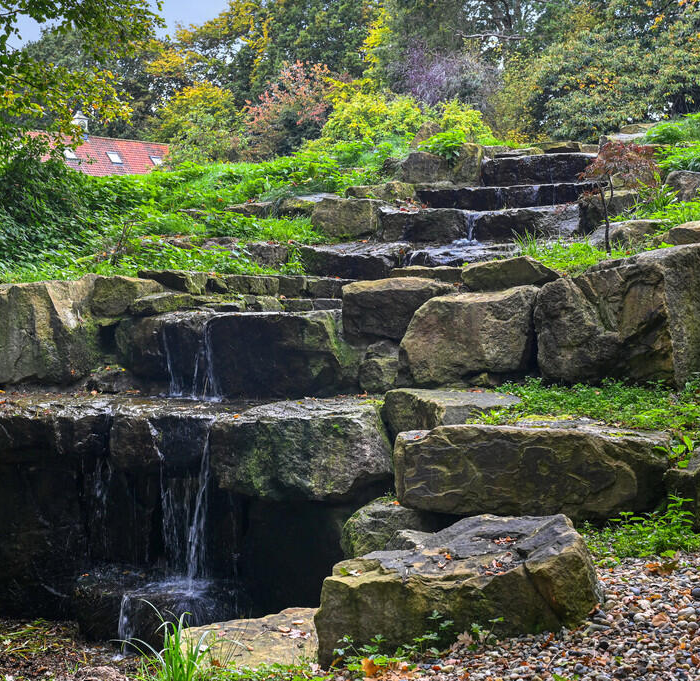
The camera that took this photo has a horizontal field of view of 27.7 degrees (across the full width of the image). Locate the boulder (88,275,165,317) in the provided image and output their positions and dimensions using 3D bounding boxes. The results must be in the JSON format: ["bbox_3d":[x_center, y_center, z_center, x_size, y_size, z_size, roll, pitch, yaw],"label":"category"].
[{"bbox_3d":[-1.148,-0.237,7.400,0.366,0.202,0.350,0,6,0],"label":"boulder"}]

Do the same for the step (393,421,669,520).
[{"bbox_3d":[0.792,0.585,6.420,1.209,0.385,0.450,0,6,0],"label":"step"}]

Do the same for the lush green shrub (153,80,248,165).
[{"bbox_3d":[-3.144,-4.574,30.000,2.000,1.800,1.900,0,6,0],"label":"lush green shrub"}]

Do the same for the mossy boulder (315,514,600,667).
[{"bbox_3d":[0.395,0.928,5.400,1.000,0.400,0.650,-2,6,-20],"label":"mossy boulder"}]

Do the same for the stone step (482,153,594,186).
[{"bbox_3d":[1.685,-1.528,12.700,1.020,0.290,0.580,1,4,10],"label":"stone step"}]

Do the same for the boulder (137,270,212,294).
[{"bbox_3d":[-1.216,-0.402,9.850,0.520,0.170,0.380,0,4,0],"label":"boulder"}]

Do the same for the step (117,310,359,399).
[{"bbox_3d":[-0.529,0.060,7.000,1.170,0.400,0.600,0,6,0],"label":"step"}]

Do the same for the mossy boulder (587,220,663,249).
[{"bbox_3d":[1.746,-0.673,9.000,0.470,0.200,0.380,0,6,0],"label":"mossy boulder"}]

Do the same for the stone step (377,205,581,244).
[{"bbox_3d":[0.797,-0.734,8.950,1.275,0.251,0.500,0,6,0],"label":"stone step"}]

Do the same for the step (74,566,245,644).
[{"bbox_3d":[-0.755,1.066,5.750,0.631,0.183,0.500,0,6,0],"label":"step"}]

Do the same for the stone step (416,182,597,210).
[{"bbox_3d":[1.031,-0.953,9.400,1.210,0.187,0.500,0,6,0],"label":"stone step"}]

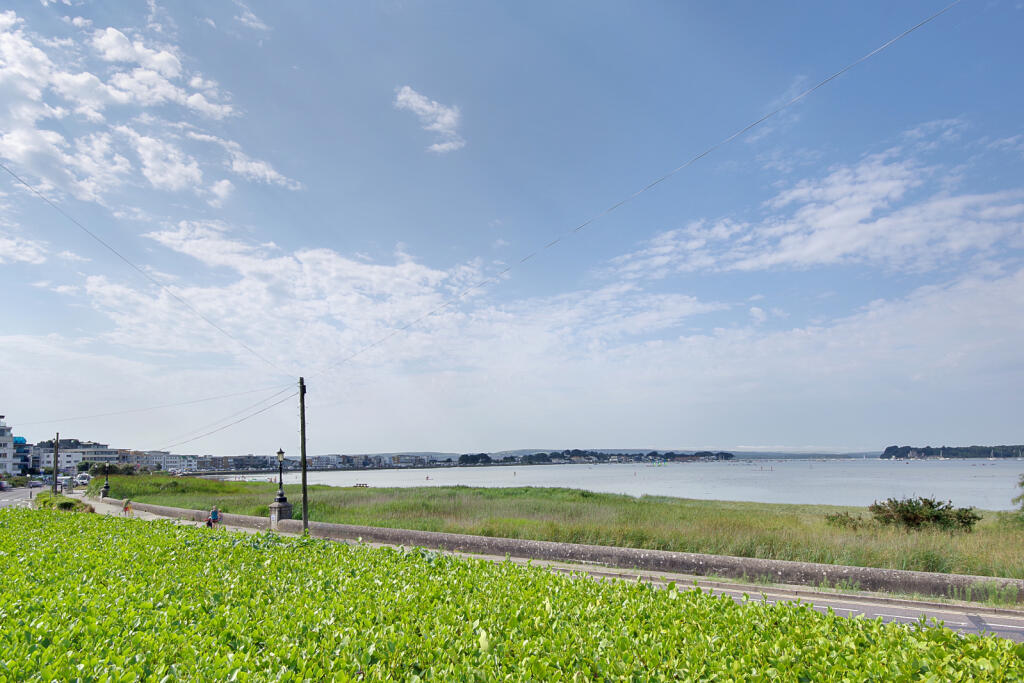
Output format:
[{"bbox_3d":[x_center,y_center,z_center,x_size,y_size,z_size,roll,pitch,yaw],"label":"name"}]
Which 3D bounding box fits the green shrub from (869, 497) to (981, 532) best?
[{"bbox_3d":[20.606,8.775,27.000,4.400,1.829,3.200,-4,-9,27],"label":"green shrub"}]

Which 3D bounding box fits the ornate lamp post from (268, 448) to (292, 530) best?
[{"bbox_3d":[-12.918,8.279,30.200,0.860,4.498,0.860,-6,-10,38],"label":"ornate lamp post"}]

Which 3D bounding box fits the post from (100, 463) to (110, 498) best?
[{"bbox_3d":[-45.351,15.580,60.300,0.860,4.403,0.860,-6,-10,38],"label":"post"}]

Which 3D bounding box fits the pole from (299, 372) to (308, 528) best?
[{"bbox_3d":[-10.917,5.975,28.300,0.320,8.238,0.320,-6,-10,38],"label":"pole"}]

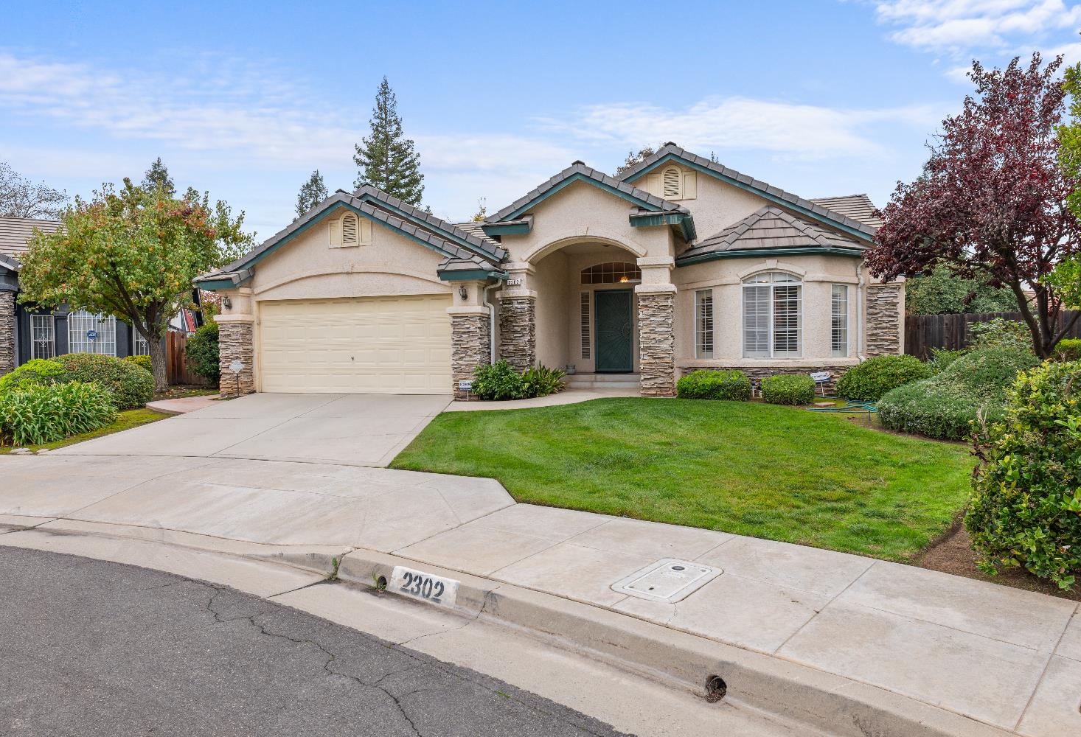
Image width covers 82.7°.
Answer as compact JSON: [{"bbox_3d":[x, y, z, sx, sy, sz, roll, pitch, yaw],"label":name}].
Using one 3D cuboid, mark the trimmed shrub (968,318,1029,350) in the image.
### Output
[{"bbox_3d":[9.165,-0.250,12.316,1.100,1.540,1.100,0,1,16],"label":"trimmed shrub"}]

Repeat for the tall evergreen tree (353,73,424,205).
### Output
[{"bbox_3d":[-10.259,-9.942,42.211,5.800,20.060,5.800,0,1,16],"label":"tall evergreen tree"}]

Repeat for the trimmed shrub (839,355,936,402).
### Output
[{"bbox_3d":[6.909,0.163,12.209,1.800,0.880,1.500,0,1,16],"label":"trimmed shrub"}]

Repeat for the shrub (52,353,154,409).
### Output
[{"bbox_3d":[-9.275,0.222,12.912,1.950,1.100,1.800,0,1,16],"label":"shrub"}]

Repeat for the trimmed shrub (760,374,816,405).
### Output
[{"bbox_3d":[4.684,0.387,11.606,1.020,0.550,0.920,0,1,16],"label":"trimmed shrub"}]

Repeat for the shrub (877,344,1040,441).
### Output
[{"bbox_3d":[6.256,0.226,9.112,2.250,1.170,2.400,0,1,16],"label":"shrub"}]

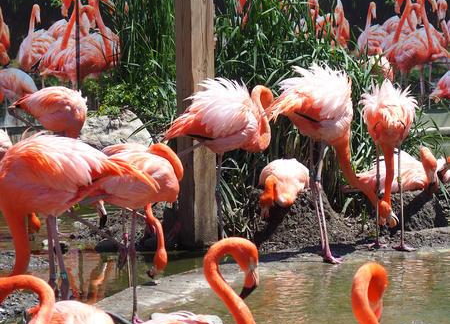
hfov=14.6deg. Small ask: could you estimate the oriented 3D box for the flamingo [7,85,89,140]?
[{"bbox_3d":[-0.865,-0.047,8.650,0.420,0.680,0.250,2,9,15],"label":"flamingo"}]

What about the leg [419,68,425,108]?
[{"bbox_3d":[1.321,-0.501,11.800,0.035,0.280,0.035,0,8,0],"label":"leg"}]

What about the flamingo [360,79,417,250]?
[{"bbox_3d":[0.745,0.011,8.000,0.250,0.780,0.500,0,8,0],"label":"flamingo"}]

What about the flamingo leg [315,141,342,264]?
[{"bbox_3d":[0.451,0.176,7.650,0.120,0.530,0.060,1,8,10],"label":"flamingo leg"}]

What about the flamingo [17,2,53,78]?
[{"bbox_3d":[-1.208,-0.573,11.500,0.240,0.930,0.400,4,9,28],"label":"flamingo"}]

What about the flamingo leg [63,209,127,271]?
[{"bbox_3d":[-0.484,0.292,6.620,0.240,0.220,0.060,1,8,12],"label":"flamingo leg"}]

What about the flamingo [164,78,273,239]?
[{"bbox_3d":[-0.041,0.037,7.580,0.500,0.830,0.250,0,8,5],"label":"flamingo"}]

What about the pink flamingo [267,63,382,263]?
[{"bbox_3d":[0.439,0.002,7.750,0.510,0.860,0.280,0,8,5],"label":"pink flamingo"}]

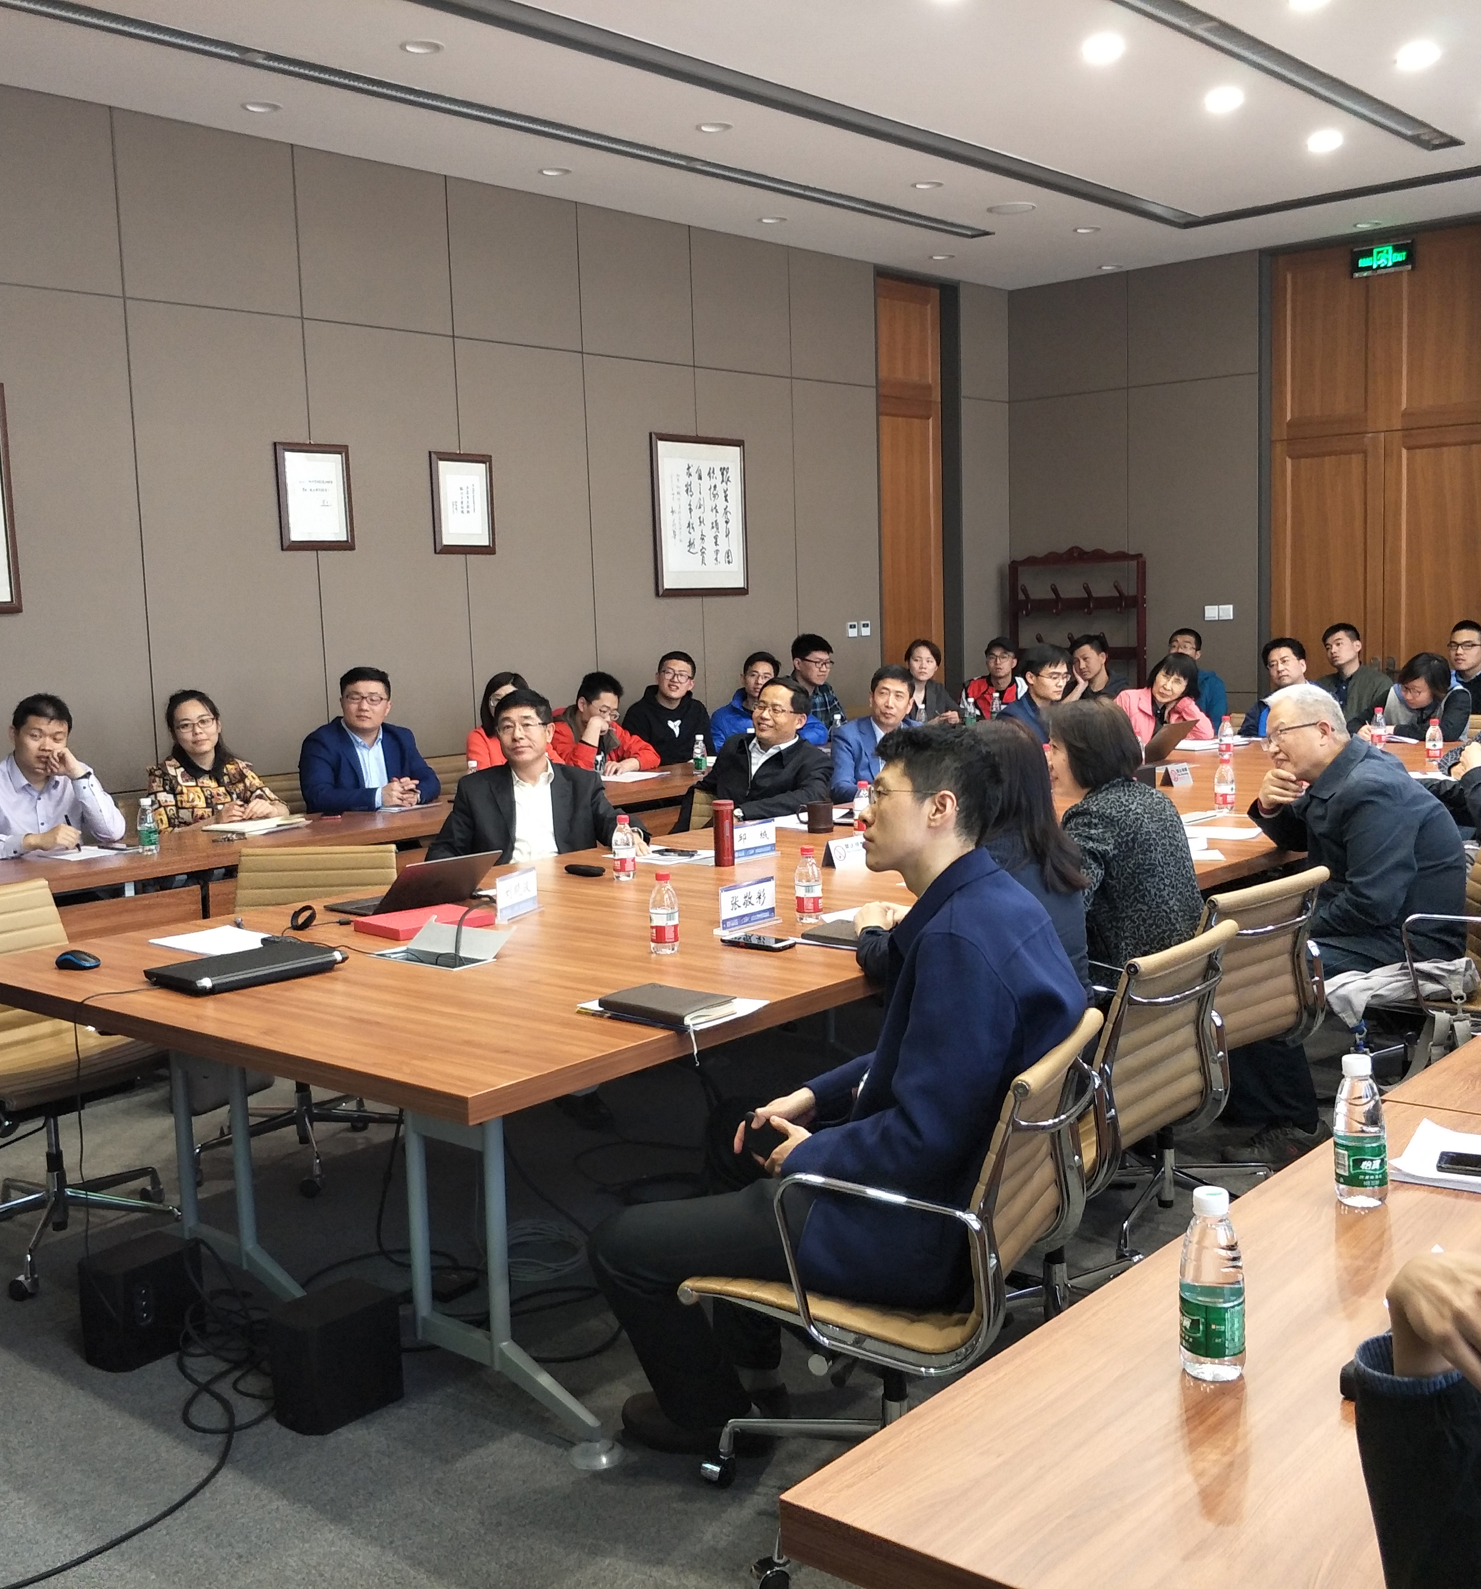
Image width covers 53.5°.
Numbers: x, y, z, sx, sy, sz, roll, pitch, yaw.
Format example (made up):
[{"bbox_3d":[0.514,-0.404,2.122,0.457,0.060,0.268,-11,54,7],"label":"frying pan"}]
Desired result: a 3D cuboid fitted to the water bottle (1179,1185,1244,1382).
[{"bbox_3d":[0.457,0.468,1.417,0.062,0.182,0.062,5,10,45],"label":"water bottle"}]

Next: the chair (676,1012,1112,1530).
[{"bbox_3d":[0.235,0.770,2.393,0.640,0.840,0.600,3,9,34],"label":"chair"}]

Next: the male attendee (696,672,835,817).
[{"bbox_3d":[0.121,0.167,5.445,0.530,1.200,0.780,-3,6,-8],"label":"male attendee"}]

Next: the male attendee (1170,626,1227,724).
[{"bbox_3d":[2.486,-0.328,8.426,0.520,1.230,0.780,3,8,38],"label":"male attendee"}]

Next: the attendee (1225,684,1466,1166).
[{"bbox_3d":[1.602,0.311,3.881,0.720,1.220,0.520,2,7,30],"label":"attendee"}]

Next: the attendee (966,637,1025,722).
[{"bbox_3d":[1.570,-0.359,8.995,0.520,1.220,0.780,-1,6,6],"label":"attendee"}]

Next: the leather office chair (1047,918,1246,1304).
[{"bbox_3d":[0.612,0.676,2.854,0.620,0.870,0.580,3,8,38],"label":"leather office chair"}]

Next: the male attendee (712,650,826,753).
[{"bbox_3d":[0.128,-0.071,7.374,0.560,1.260,0.780,-5,7,-30],"label":"male attendee"}]

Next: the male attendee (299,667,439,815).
[{"bbox_3d":[-1.375,0.188,5.513,0.540,1.310,0.750,-6,8,-30],"label":"male attendee"}]

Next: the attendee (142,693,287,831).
[{"bbox_3d":[-1.801,0.243,5.291,0.500,1.250,0.720,-7,8,-39],"label":"attendee"}]

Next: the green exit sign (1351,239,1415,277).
[{"bbox_3d":[3.659,-3.055,8.369,0.335,0.148,0.040,3,8,36],"label":"green exit sign"}]

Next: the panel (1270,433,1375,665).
[{"bbox_3d":[3.533,-0.981,8.895,0.610,2.330,0.050,3,8,37],"label":"panel"}]

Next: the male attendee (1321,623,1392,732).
[{"bbox_3d":[3.232,-0.283,7.948,0.780,1.270,0.520,-8,9,-42],"label":"male attendee"}]

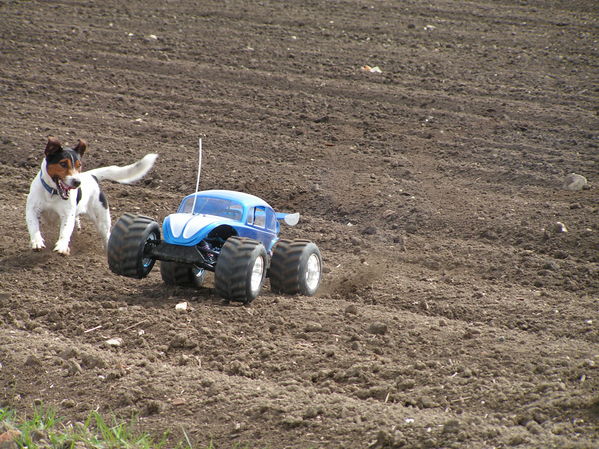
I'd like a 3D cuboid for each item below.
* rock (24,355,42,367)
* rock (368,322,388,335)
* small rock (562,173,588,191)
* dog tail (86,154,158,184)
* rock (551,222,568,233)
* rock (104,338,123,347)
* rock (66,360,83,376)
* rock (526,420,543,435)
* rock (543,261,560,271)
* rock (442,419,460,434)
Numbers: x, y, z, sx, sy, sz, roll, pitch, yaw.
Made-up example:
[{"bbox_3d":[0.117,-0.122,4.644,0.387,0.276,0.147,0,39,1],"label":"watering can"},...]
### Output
[{"bbox_3d":[-0.707,0.361,11.903,0.046,0.029,0.039,0,5,0],"label":"rock"},{"bbox_3d":[0.191,0.254,10.925,0.049,0.027,0.039,0,6,0],"label":"rock"},{"bbox_3d":[0.898,-0.138,14.579,0.078,0.052,0.062,0,6,0],"label":"small rock"},{"bbox_3d":[-0.597,-0.185,15.100,0.245,0.100,0.070,-2,6,-16],"label":"dog tail"},{"bbox_3d":[0.906,0.010,15.578,0.057,0.031,0.049,0,5,0],"label":"rock"},{"bbox_3d":[-0.444,0.281,10.700,0.042,0.017,0.033,0,6,0],"label":"rock"},{"bbox_3d":[-0.587,0.376,11.696,0.041,0.039,0.034,0,5,0],"label":"rock"},{"bbox_3d":[0.557,0.481,10.629,0.037,0.030,0.031,0,5,0],"label":"rock"},{"bbox_3d":[0.693,0.113,12.297,0.045,0.024,0.036,0,6,0],"label":"rock"},{"bbox_3d":[0.361,0.479,10.631,0.041,0.035,0.035,0,5,0],"label":"rock"}]

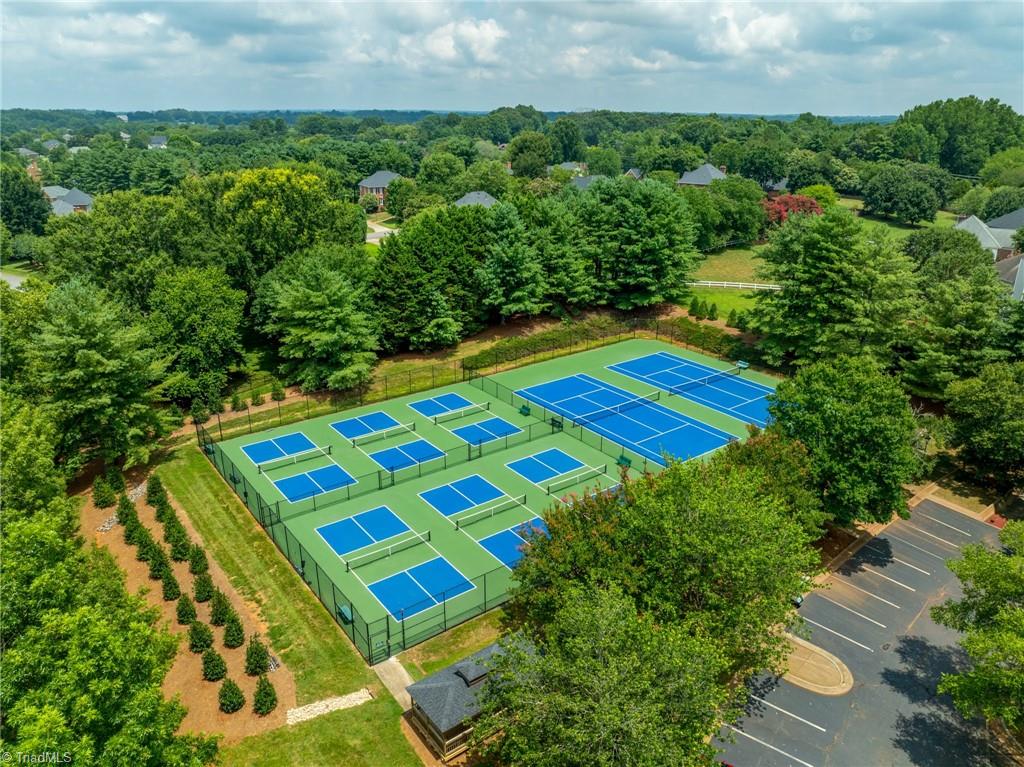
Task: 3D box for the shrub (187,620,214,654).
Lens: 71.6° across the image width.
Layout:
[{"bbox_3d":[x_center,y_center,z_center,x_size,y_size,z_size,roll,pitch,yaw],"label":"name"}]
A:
[{"bbox_3d":[-19.031,15.305,43.316,1.444,1.839,1.444,-14,25,-35],"label":"shrub"}]

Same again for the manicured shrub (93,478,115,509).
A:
[{"bbox_3d":[-33.984,8.873,58.909,1.700,2.637,1.700,-14,25,-35],"label":"manicured shrub"}]

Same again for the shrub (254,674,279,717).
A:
[{"bbox_3d":[-13.498,16.821,38.668,1.299,2.372,1.299,-14,25,-35],"label":"shrub"}]

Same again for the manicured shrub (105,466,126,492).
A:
[{"bbox_3d":[-34.691,8.242,61.927,1.540,2.230,1.540,0,21,0],"label":"manicured shrub"}]

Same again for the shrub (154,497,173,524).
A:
[{"bbox_3d":[-28.071,10.042,57.068,1.410,2.350,1.410,0,21,0],"label":"shrub"}]

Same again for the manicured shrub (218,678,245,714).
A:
[{"bbox_3d":[-15.426,16.957,38.914,1.368,1.908,1.368,-14,25,-35],"label":"manicured shrub"}]

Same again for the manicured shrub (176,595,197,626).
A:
[{"bbox_3d":[-20.922,14.361,45.429,1.167,2.084,1.167,-14,25,-35],"label":"manicured shrub"}]

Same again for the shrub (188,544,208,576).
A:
[{"bbox_3d":[-22.292,12.429,50.304,1.269,2.249,1.269,-14,25,-35],"label":"shrub"}]

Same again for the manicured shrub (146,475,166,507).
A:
[{"bbox_3d":[-29.844,8.890,59.354,1.396,2.774,1.396,0,21,0],"label":"manicured shrub"}]

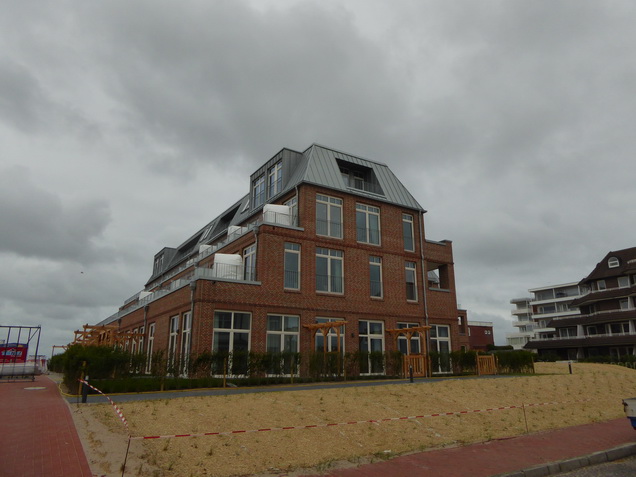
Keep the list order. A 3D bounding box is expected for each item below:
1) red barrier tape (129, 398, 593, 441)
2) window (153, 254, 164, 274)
[{"bbox_3d":[2.461,3.478,8.808,11.648,0.100,0.060,10,-18,-31],"label":"red barrier tape"},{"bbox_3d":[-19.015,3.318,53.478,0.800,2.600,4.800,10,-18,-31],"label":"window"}]

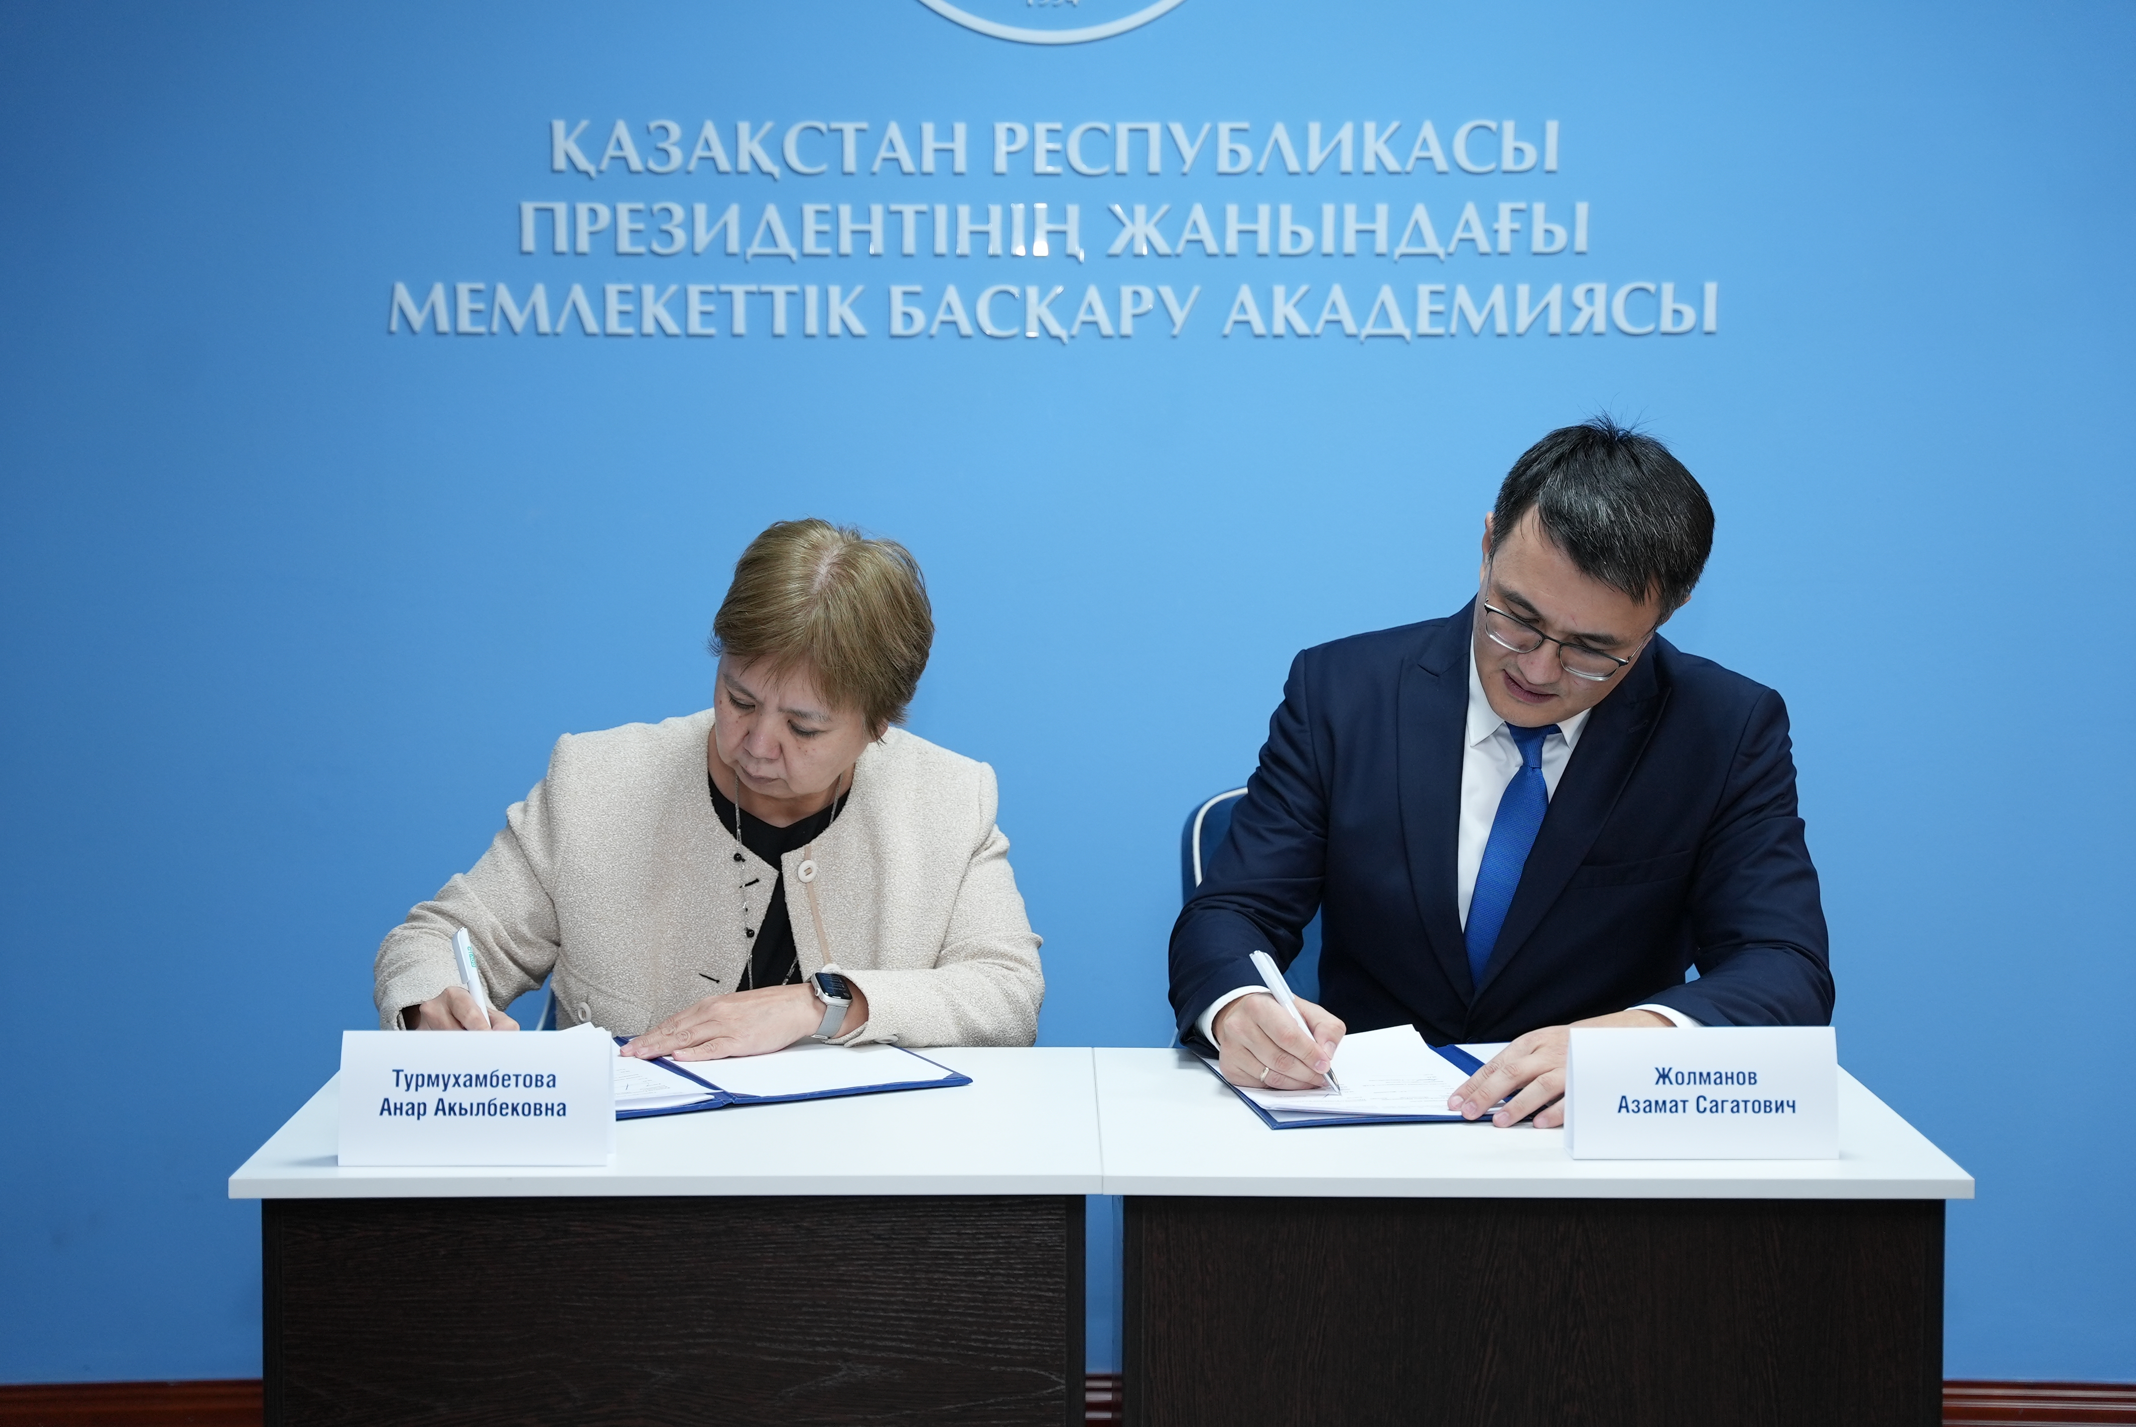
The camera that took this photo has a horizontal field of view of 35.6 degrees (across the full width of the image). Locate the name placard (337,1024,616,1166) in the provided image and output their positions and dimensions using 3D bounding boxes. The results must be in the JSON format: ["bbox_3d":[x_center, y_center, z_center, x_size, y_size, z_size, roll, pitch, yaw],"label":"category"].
[{"bbox_3d":[-0.468,0.304,2.641,0.213,0.102,0.045,0,6,-1],"label":"name placard"}]

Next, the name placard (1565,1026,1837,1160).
[{"bbox_3d":[0.507,0.302,2.663,0.212,0.102,0.045,0,6,-1],"label":"name placard"}]

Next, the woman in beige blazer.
[{"bbox_3d":[-0.331,0.428,3.228,0.615,1.238,0.620,0,6,-1],"label":"woman in beige blazer"}]

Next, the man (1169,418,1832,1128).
[{"bbox_3d":[0.394,0.388,3.161,0.609,1.332,0.720,0,6,3],"label":"man"}]

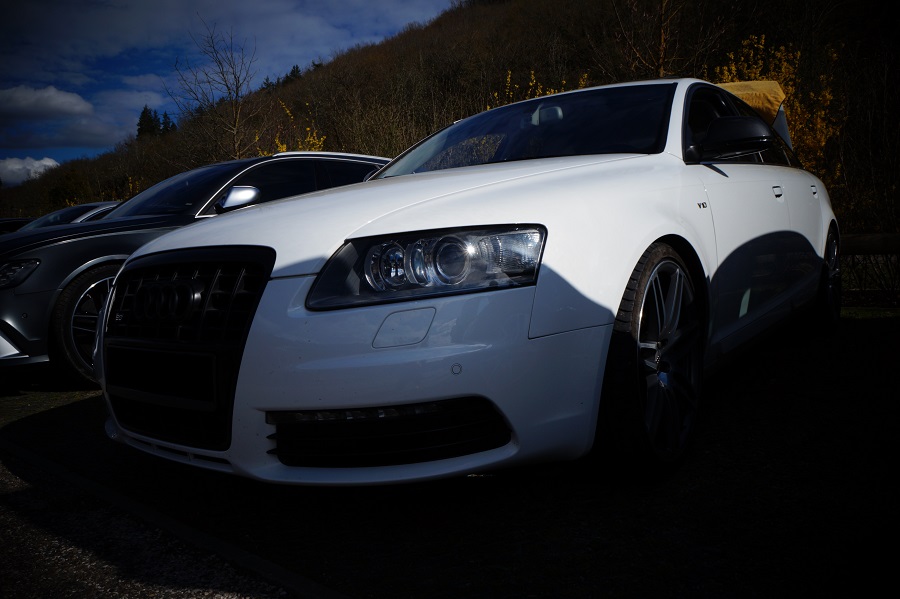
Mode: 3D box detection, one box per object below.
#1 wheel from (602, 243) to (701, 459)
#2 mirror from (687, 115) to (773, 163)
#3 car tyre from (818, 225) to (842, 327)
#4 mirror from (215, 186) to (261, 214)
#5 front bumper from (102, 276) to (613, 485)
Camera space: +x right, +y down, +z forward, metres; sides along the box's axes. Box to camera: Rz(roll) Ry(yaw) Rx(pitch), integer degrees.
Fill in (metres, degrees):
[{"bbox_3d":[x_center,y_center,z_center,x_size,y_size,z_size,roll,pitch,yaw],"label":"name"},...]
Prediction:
[{"bbox_3d":[0.504,0.171,1.905,0.250,0.670,0.670,0,6,35],"label":"wheel"},{"bbox_3d":[0.937,-0.534,2.264,0.230,0.150,0.200,0,6,38],"label":"mirror"},{"bbox_3d":[2.226,-0.128,4.152,0.250,0.670,0.670,0,6,38],"label":"car tyre"},{"bbox_3d":[-1.348,-0.634,4.300,0.240,0.165,0.200,0,6,38],"label":"mirror"},{"bbox_3d":[-0.538,0.148,1.839,1.850,0.440,0.605,0,6,38],"label":"front bumper"}]

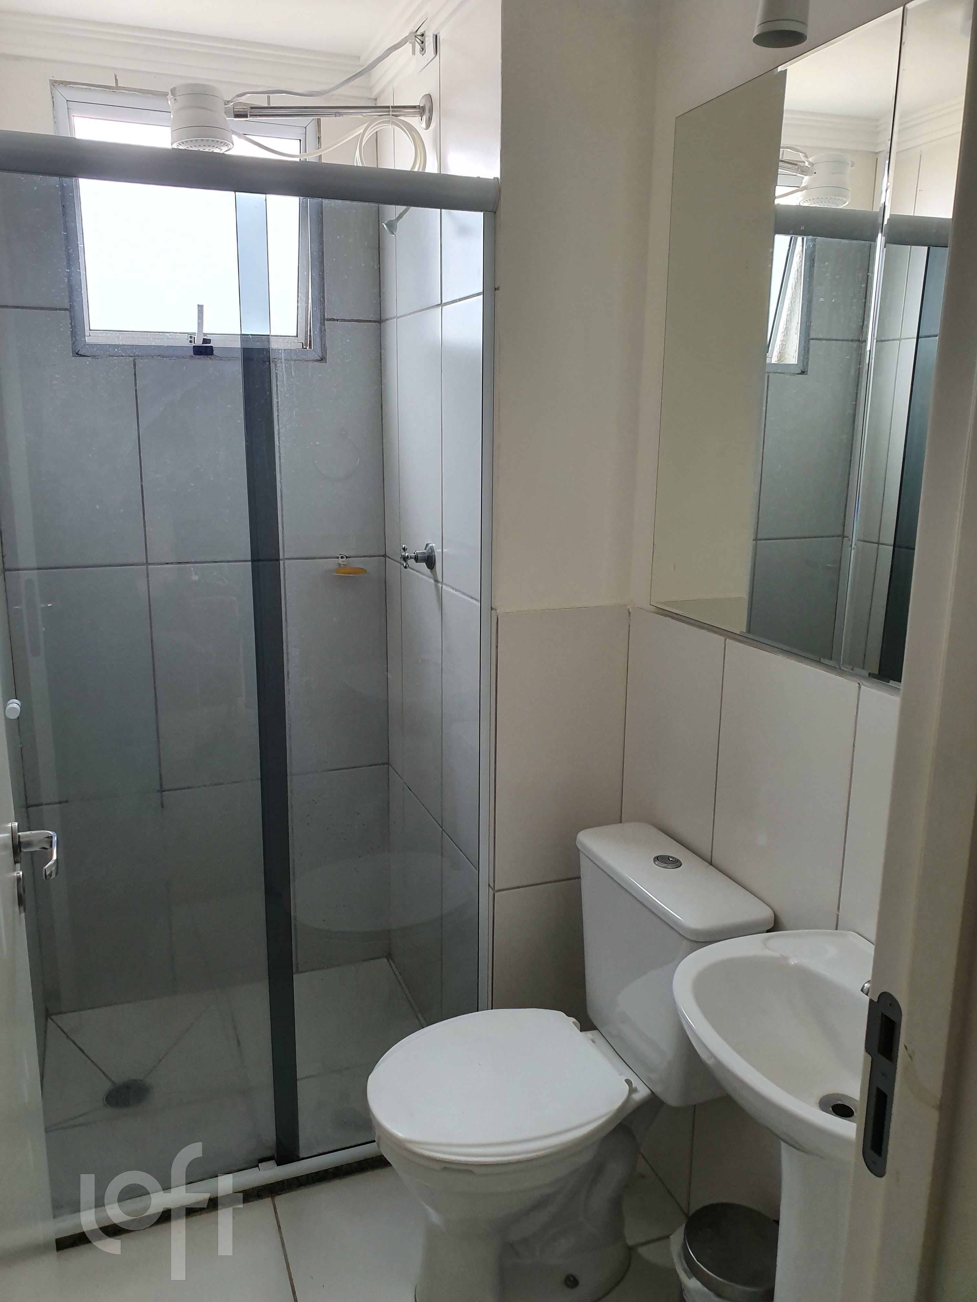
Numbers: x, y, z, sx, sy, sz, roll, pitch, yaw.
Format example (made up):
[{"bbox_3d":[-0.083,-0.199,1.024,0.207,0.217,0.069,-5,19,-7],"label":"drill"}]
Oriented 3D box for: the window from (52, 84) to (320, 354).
[{"bbox_3d":[-0.660,-0.950,2.227,0.567,0.552,0.090,-4,14,-20],"label":"window"}]

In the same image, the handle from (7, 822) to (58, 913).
[{"bbox_3d":[-0.518,0.260,1.123,0.055,0.112,0.130,-5,14,-23],"label":"handle"}]

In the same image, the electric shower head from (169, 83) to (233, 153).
[{"bbox_3d":[-0.546,-1.017,1.855,0.122,0.100,0.118,-4,14,-20],"label":"electric shower head"}]

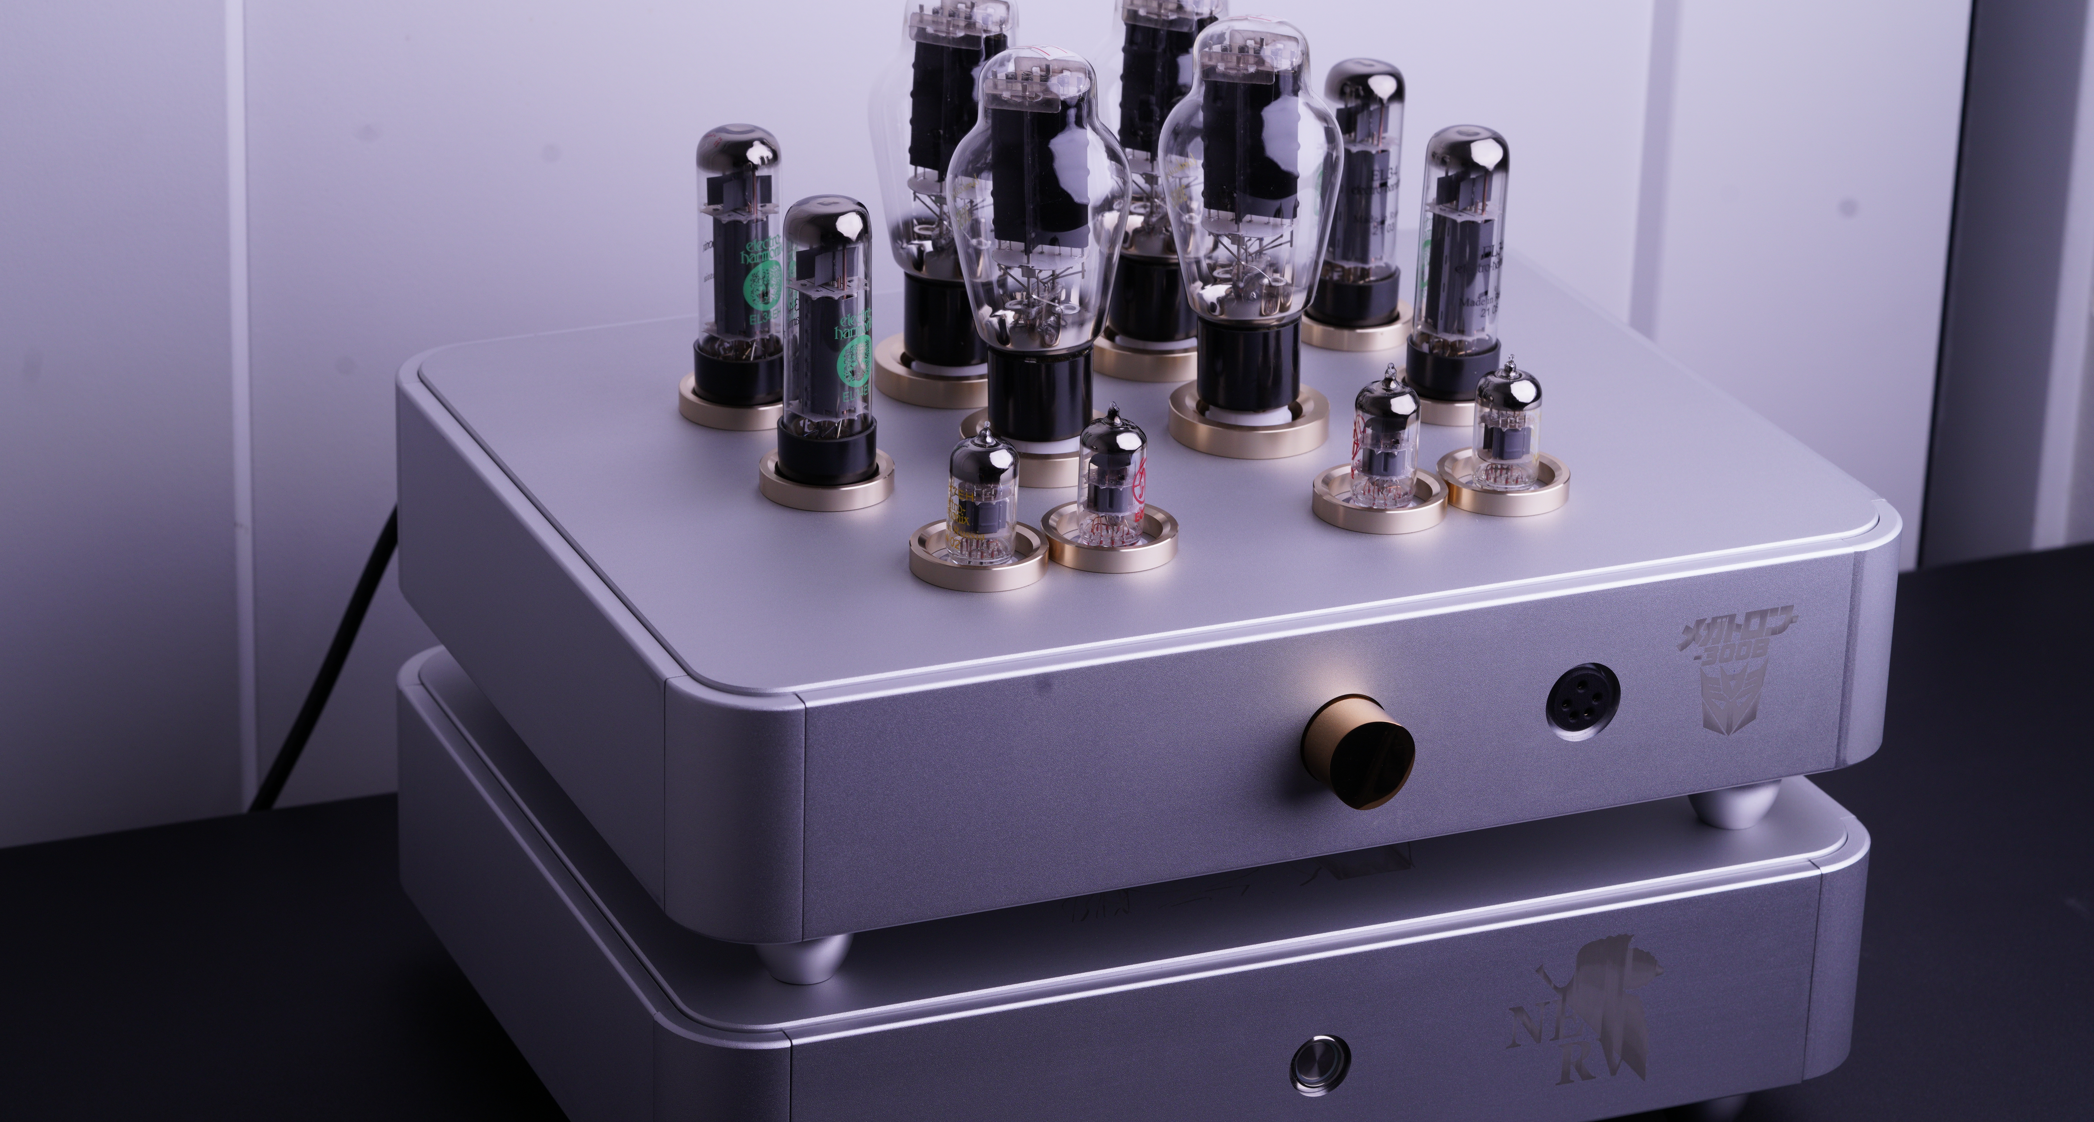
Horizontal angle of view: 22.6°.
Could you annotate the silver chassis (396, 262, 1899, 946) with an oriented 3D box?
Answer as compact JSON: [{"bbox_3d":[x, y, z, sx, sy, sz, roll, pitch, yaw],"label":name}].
[{"bbox_3d":[0.030,-0.004,1.826,0.444,0.081,0.332,-8,25,-23],"label":"silver chassis"}]

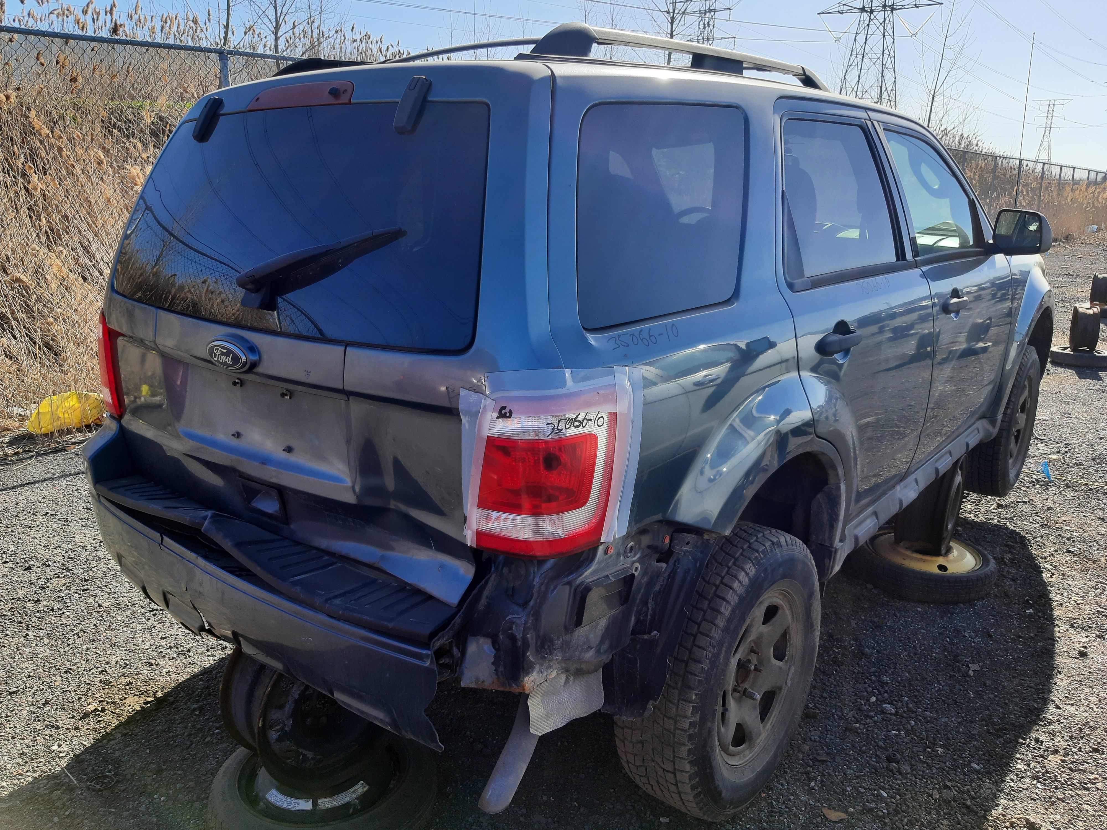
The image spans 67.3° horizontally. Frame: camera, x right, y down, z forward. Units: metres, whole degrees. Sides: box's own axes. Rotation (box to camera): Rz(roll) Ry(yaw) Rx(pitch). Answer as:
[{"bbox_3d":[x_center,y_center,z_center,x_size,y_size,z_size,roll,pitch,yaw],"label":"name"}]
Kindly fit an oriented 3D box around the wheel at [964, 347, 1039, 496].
[{"bbox_3d":[2.136,0.028,4.045,0.240,0.720,0.720,12,20,38],"label":"wheel"}]

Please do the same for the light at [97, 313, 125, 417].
[{"bbox_3d":[-1.202,-0.162,2.332,0.200,0.280,0.185,12,20,38],"label":"light"}]

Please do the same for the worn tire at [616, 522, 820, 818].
[{"bbox_3d":[0.443,0.640,2.130,0.240,0.725,0.725,12,20,38],"label":"worn tire"}]

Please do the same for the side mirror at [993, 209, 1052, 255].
[{"bbox_3d":[1.750,-0.681,3.112,0.205,0.175,0.140,12,20,38],"label":"side mirror"}]

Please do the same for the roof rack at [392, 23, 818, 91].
[{"bbox_3d":[0.026,-0.969,2.409,1.040,0.130,1.500,12,20,38],"label":"roof rack"}]

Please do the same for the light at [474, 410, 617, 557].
[{"bbox_3d":[-0.019,0.097,1.397,0.200,0.280,0.185,12,20,38],"label":"light"}]

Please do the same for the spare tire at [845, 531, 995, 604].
[{"bbox_3d":[1.501,0.592,3.427,0.568,0.130,0.568,0,15,0],"label":"spare tire"}]

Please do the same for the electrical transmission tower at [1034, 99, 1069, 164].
[{"bbox_3d":[250.537,-138.023,423.036,19.801,42.000,9.681,9,18,28],"label":"electrical transmission tower"}]

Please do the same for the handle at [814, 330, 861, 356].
[{"bbox_3d":[0.689,-0.180,2.013,0.060,0.065,0.210,12,20,38],"label":"handle"}]

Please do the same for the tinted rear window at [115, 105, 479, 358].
[{"bbox_3d":[-0.600,-0.423,1.770,1.310,0.470,0.090,12,-1,38],"label":"tinted rear window"}]

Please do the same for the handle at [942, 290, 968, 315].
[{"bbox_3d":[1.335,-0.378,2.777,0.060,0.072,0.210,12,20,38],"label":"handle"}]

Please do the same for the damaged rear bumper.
[{"bbox_3d":[-0.741,0.291,1.970,1.520,0.345,0.280,12,20,38],"label":"damaged rear bumper"}]

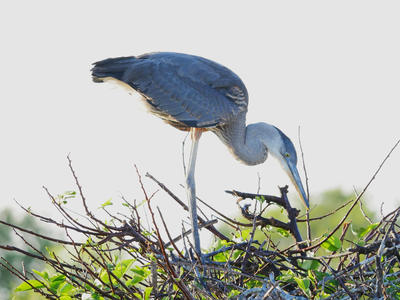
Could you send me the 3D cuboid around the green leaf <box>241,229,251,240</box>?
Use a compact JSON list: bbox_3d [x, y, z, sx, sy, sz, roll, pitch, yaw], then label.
[{"bbox_3d":[0.123,0.229,12.100,0.027,0.033,0.022,0,-3,0],"label":"green leaf"}]

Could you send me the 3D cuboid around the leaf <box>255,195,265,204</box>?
[{"bbox_3d":[0.160,0.133,12.000,0.027,0.027,0.022,0,-3,0],"label":"leaf"}]

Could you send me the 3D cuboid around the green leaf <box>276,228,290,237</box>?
[{"bbox_3d":[0.227,0.224,12.100,0.038,0.022,0.025,0,-3,0],"label":"green leaf"}]

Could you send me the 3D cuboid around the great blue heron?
[{"bbox_3d":[-0.001,0.015,12.000,0.587,0.554,0.190,0,-3,6],"label":"great blue heron"}]

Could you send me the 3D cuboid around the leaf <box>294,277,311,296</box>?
[{"bbox_3d":[0.271,0.361,11.800,0.042,0.053,0.029,0,-3,0],"label":"leaf"}]

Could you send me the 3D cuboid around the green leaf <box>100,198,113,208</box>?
[{"bbox_3d":[-0.252,0.144,12.000,0.032,0.027,0.018,0,-3,0],"label":"green leaf"}]

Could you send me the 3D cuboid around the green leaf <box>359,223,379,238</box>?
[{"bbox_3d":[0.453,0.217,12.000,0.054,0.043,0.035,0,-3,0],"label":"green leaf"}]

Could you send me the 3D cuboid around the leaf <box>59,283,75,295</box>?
[{"bbox_3d":[-0.356,0.370,11.900,0.043,0.032,0.030,0,-3,0],"label":"leaf"}]

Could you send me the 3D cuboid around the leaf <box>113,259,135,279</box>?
[{"bbox_3d":[-0.204,0.316,11.900,0.059,0.053,0.034,0,-3,0],"label":"leaf"}]

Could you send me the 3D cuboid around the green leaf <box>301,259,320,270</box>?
[{"bbox_3d":[0.295,0.305,11.900,0.053,0.032,0.035,0,-3,0],"label":"green leaf"}]

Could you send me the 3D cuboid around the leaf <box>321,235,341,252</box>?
[{"bbox_3d":[0.351,0.252,12.000,0.054,0.048,0.031,0,-3,0],"label":"leaf"}]

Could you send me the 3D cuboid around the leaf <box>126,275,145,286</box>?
[{"bbox_3d":[-0.172,0.348,11.900,0.048,0.032,0.024,0,-3,0],"label":"leaf"}]

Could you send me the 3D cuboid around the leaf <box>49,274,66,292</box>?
[{"bbox_3d":[-0.380,0.356,11.900,0.048,0.048,0.029,0,-3,0],"label":"leaf"}]

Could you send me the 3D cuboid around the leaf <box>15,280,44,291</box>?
[{"bbox_3d":[-0.455,0.362,11.900,0.080,0.027,0.040,0,-3,0],"label":"leaf"}]

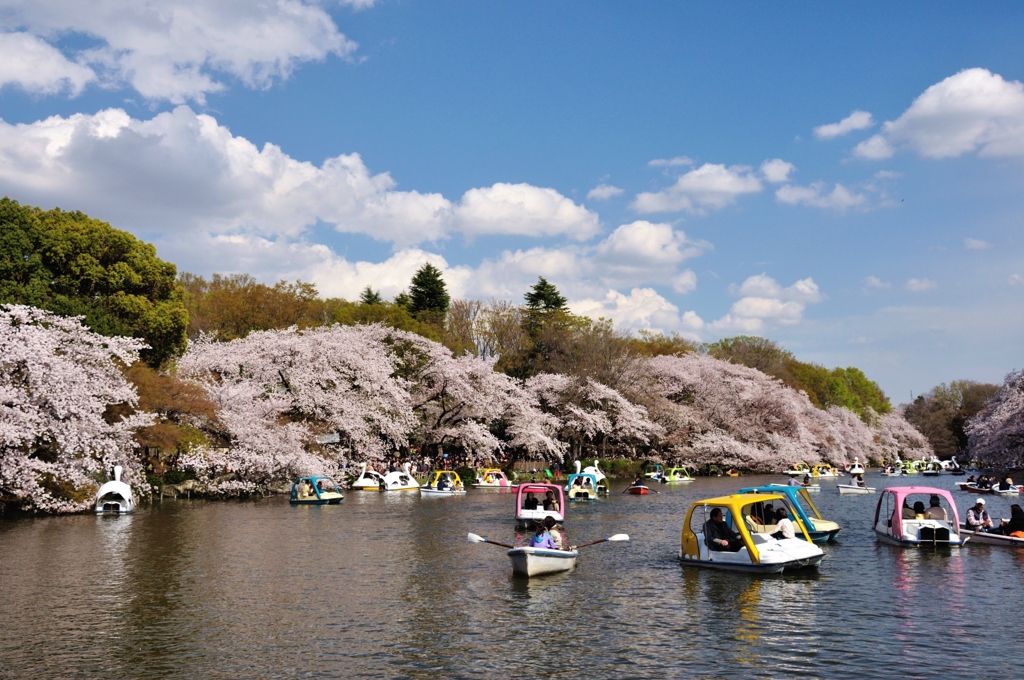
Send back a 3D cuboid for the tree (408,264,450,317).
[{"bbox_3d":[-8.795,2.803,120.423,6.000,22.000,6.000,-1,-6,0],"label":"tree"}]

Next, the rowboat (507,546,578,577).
[{"bbox_3d":[0.650,4.544,23.000,1.330,0.550,3.200,-2,-6,12],"label":"rowboat"}]

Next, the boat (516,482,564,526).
[{"bbox_3d":[0.930,5.480,36.784,1.470,1.430,2.650,0,-6,-4],"label":"boat"}]

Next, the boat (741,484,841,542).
[{"bbox_3d":[7.280,4.647,29.720,2.650,1.430,1.470,-4,-7,26],"label":"boat"}]

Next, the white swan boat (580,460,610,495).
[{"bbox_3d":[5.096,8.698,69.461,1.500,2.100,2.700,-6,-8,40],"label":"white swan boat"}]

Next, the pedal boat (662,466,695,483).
[{"bbox_3d":[15.790,12.870,105.208,2.650,1.430,1.470,0,-6,-8],"label":"pedal boat"}]

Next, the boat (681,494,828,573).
[{"bbox_3d":[4.848,3.878,22.524,1.470,1.430,2.650,4,-8,-37],"label":"boat"}]

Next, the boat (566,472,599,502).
[{"bbox_3d":[3.845,8.055,60.000,1.500,1.420,2.650,-1,-6,5],"label":"boat"}]

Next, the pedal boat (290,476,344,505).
[{"bbox_3d":[-10.709,8.305,61.000,2.650,1.400,1.500,-4,-7,29],"label":"pedal boat"}]

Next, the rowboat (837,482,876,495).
[{"bbox_3d":[20.864,9.090,67.000,3.200,0.550,1.300,3,-7,-30],"label":"rowboat"}]

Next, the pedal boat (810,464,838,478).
[{"bbox_3d":[33.748,14.351,120.119,2.650,1.430,1.470,1,-6,-12],"label":"pedal boat"}]

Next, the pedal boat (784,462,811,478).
[{"bbox_3d":[33.248,15.448,130.059,2.650,1.430,1.470,0,-6,-8],"label":"pedal boat"}]

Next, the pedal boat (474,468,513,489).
[{"bbox_3d":[-1.509,11.124,88.000,2.650,1.400,1.500,-2,-6,11],"label":"pedal boat"}]

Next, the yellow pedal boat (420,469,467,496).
[{"bbox_3d":[-4.982,10.295,80.000,2.650,1.400,1.500,3,-7,-32],"label":"yellow pedal boat"}]

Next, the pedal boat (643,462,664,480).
[{"bbox_3d":[15.078,14.406,119.125,1.470,1.430,2.650,-4,-7,32],"label":"pedal boat"}]

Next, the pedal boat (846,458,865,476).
[{"bbox_3d":[38.046,14.068,122.000,1.500,2.100,2.700,-3,-6,19],"label":"pedal boat"}]

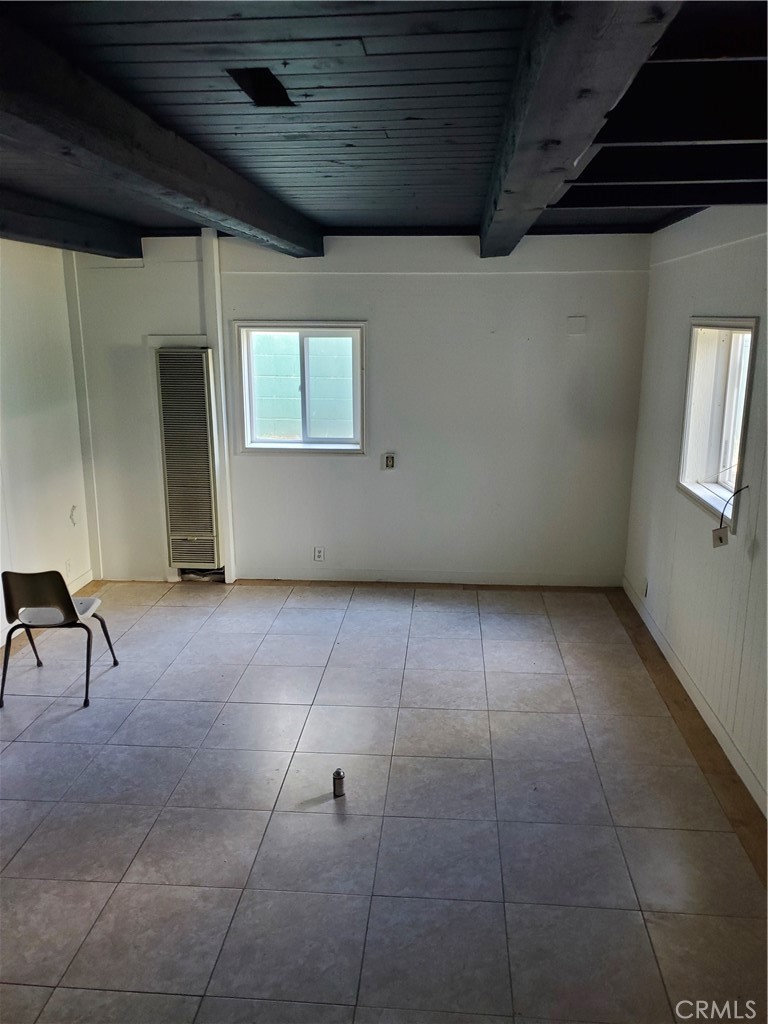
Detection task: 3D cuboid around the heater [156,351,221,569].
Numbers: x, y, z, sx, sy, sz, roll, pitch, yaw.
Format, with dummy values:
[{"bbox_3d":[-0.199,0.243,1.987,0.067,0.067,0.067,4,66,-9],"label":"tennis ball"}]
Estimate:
[{"bbox_3d":[-1.421,-0.374,5.689,0.389,1.618,0.130,1,14,6],"label":"heater"}]

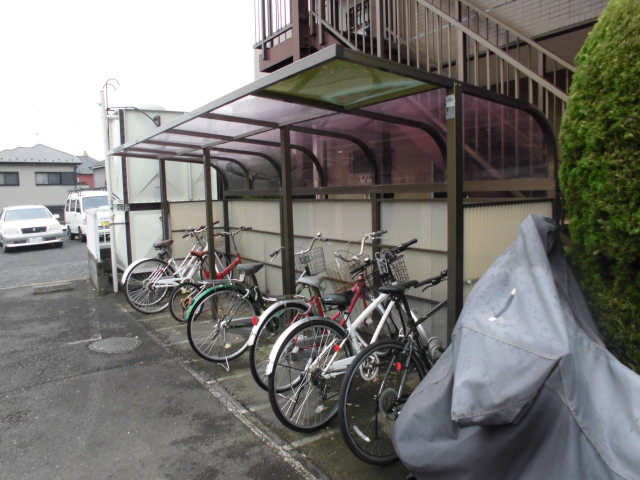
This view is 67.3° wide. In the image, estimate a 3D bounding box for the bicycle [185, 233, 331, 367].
[{"bbox_3d":[-0.487,0.521,4.568,1.680,1.060,0.560,-6,7,-37],"label":"bicycle"}]

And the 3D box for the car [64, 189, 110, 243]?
[{"bbox_3d":[-8.796,-0.993,18.693,1.420,1.920,3.320,-6,7,-40],"label":"car"}]

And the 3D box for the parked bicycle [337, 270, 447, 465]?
[{"bbox_3d":[0.728,0.654,2.940,1.680,1.040,0.580,-6,-2,-39],"label":"parked bicycle"}]

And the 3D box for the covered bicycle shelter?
[{"bbox_3d":[-0.684,-0.046,4.992,1.800,2.120,5.620,-5,6,-33],"label":"covered bicycle shelter"}]

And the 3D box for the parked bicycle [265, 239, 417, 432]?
[{"bbox_3d":[0.308,0.591,3.323,1.680,1.110,0.580,-6,2,-41],"label":"parked bicycle"}]

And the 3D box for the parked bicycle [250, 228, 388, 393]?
[{"bbox_3d":[0.093,0.526,3.906,1.680,1.140,0.560,-7,5,-43],"label":"parked bicycle"}]

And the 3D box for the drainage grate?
[{"bbox_3d":[-2.093,1.079,4.900,0.520,0.030,0.520,-5,6,-33],"label":"drainage grate"}]

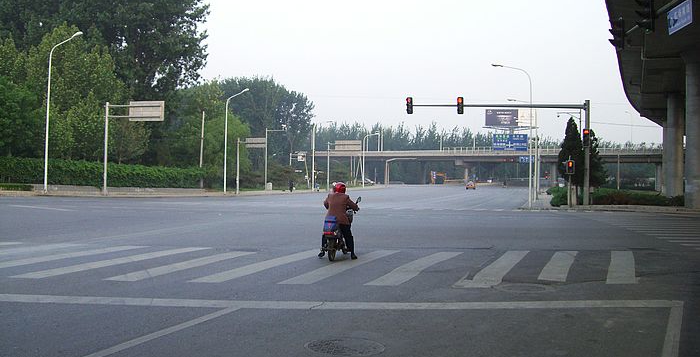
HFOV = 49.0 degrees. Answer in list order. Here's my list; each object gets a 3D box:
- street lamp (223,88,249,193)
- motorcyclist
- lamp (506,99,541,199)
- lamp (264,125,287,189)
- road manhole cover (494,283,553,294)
[{"bbox_3d":[-10.549,-3.483,71.706,2.350,10.000,0.350,1,0,16],"label":"street lamp"},{"bbox_3d":[-0.212,0.860,15.550,0.720,1.530,1.550,1,0,13],"label":"motorcyclist"},{"bbox_3d":[15.770,-2.597,70.319,2.750,9.400,0.350,1,0,14],"label":"lamp"},{"bbox_3d":[-7.752,-2.084,80.704,2.350,7.050,0.350,1,0,16],"label":"lamp"},{"bbox_3d":[2.619,1.658,11.600,0.800,0.050,0.800,1,0,14],"label":"road manhole cover"}]

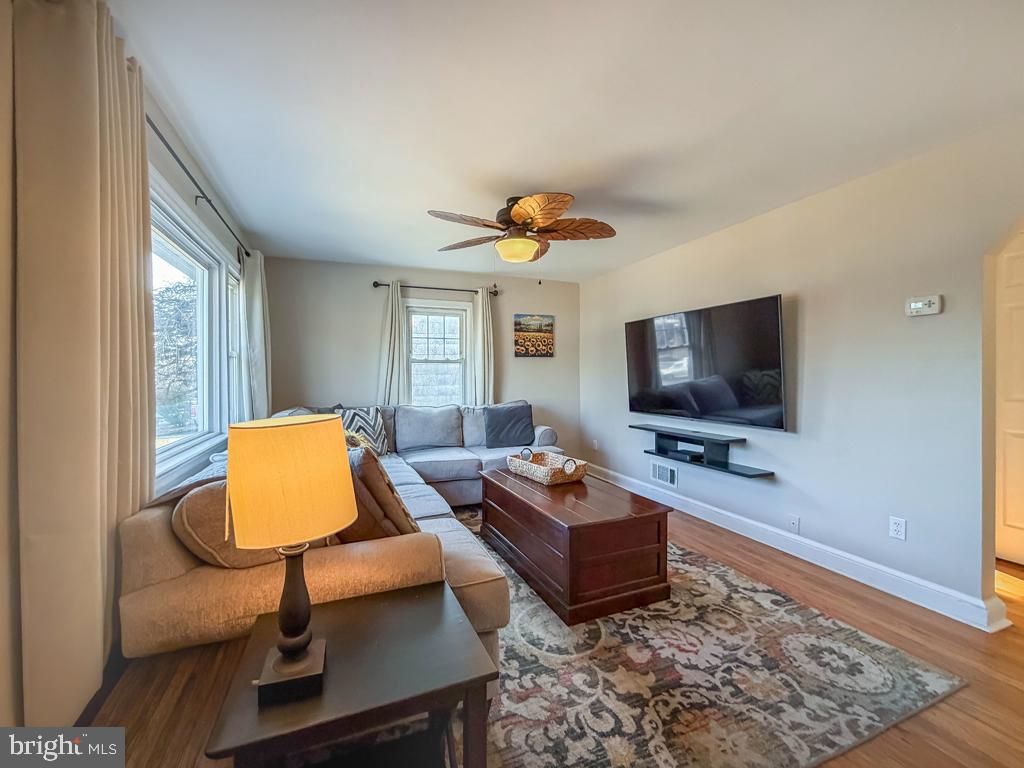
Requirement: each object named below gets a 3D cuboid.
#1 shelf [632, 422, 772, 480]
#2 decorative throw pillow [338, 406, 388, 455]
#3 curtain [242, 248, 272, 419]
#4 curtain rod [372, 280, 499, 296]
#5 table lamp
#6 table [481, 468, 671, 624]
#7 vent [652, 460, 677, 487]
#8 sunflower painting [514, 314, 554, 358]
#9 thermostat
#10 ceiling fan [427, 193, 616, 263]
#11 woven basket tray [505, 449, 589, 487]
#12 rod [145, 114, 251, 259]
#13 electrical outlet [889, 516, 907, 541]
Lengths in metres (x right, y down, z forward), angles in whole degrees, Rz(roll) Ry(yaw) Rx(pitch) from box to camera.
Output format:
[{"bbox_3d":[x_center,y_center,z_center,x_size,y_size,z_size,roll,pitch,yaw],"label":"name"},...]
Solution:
[{"bbox_3d":[1.503,0.526,3.484,0.225,0.245,1.330,0,0,-21],"label":"shelf"},{"bbox_3d":[-1.362,0.428,3.785,0.160,0.460,0.480,-26,-15,33],"label":"decorative throw pillow"},{"bbox_3d":[-2.178,-0.015,3.535,0.190,2.170,0.420,0,0,-21],"label":"curtain"},{"bbox_3d":[-0.805,-1.048,4.583,1.395,0.060,0.100,-1,1,-23],"label":"curtain rod"},{"bbox_3d":[-0.525,0.404,1.004,0.257,0.639,0.257,-1,1,-23],"label":"table lamp"},{"bbox_3d":[0.334,0.980,2.889,0.690,0.513,1.375,-1,1,-23],"label":"table"},{"bbox_3d":[1.445,0.864,3.934,0.015,0.190,0.355,0,0,-21],"label":"vent"},{"bbox_3d":[0.283,-0.585,5.094,0.539,0.518,0.032,-1,1,-23],"label":"sunflower painting"},{"bbox_3d":[2.214,-0.416,2.232,0.031,0.093,0.136,-1,1,-23],"label":"thermostat"},{"bbox_3d":[0.002,-1.086,2.953,1.320,0.440,1.320,0,0,-21],"label":"ceiling fan"},{"bbox_3d":[0.264,0.634,3.188,0.355,0.168,0.525,-1,1,-32],"label":"woven basket tray"},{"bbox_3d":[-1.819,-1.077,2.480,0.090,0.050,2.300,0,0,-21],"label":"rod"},{"bbox_3d":[2.092,0.786,2.249,0.010,0.113,0.071,0,0,-21],"label":"electrical outlet"}]

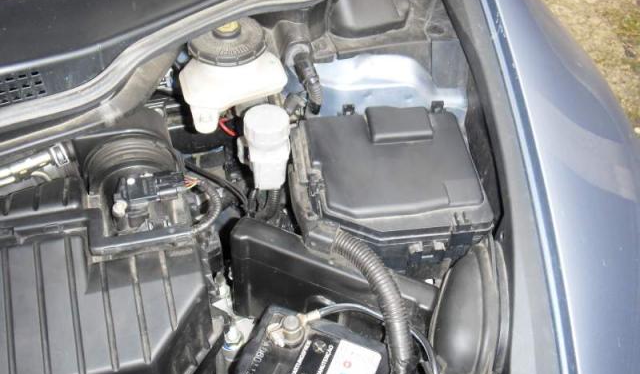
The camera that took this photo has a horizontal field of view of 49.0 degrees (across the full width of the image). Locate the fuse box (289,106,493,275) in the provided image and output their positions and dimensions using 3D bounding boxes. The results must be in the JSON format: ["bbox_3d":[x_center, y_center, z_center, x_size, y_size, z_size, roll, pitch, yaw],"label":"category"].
[{"bbox_3d":[0.073,-0.001,0.845,0.211,0.092,0.170,-3,47,-4],"label":"fuse box"}]

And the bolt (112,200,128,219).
[{"bbox_3d":[-0.213,0.024,0.750,0.013,0.016,0.013,-3,47,-4],"label":"bolt"}]

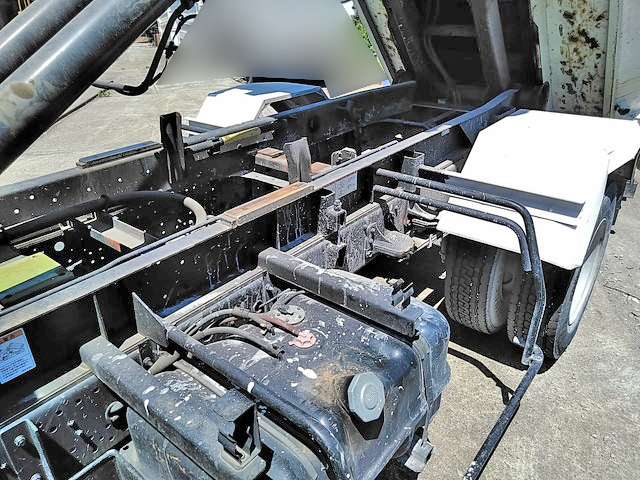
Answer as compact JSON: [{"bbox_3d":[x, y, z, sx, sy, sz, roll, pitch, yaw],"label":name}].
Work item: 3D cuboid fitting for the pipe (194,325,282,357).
[{"bbox_3d":[-0.171,0.211,1.067,0.205,0.044,0.034,7,28,13],"label":"pipe"}]

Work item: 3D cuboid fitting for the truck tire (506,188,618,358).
[{"bbox_3d":[1.000,0.115,2.043,0.197,0.740,0.740,20,34,34],"label":"truck tire"}]

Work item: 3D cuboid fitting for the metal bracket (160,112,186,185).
[{"bbox_3d":[-0.505,-0.321,1.738,0.045,0.235,0.075,20,34,34],"label":"metal bracket"}]

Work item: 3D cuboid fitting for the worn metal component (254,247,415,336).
[{"bbox_3d":[0.030,0.099,1.141,0.440,0.054,0.065,20,34,34],"label":"worn metal component"}]

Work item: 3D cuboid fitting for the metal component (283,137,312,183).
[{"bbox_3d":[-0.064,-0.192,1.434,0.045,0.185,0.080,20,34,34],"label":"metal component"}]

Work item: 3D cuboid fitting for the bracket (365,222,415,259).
[{"bbox_3d":[0.249,0.005,1.700,0.115,0.115,0.152,20,34,34],"label":"bracket"}]

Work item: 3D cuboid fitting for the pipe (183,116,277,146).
[{"bbox_3d":[-0.331,-0.429,1.921,0.036,0.036,0.470,20,34,34],"label":"pipe"}]

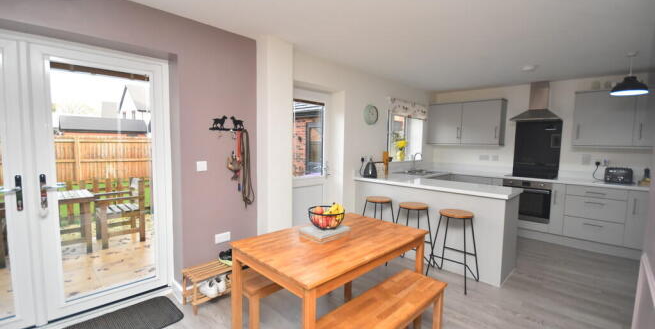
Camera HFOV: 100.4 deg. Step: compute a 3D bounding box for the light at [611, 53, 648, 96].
[{"bbox_3d":[3.229,-0.971,2.909,0.280,0.430,0.280,-3,6,-44],"label":"light"}]

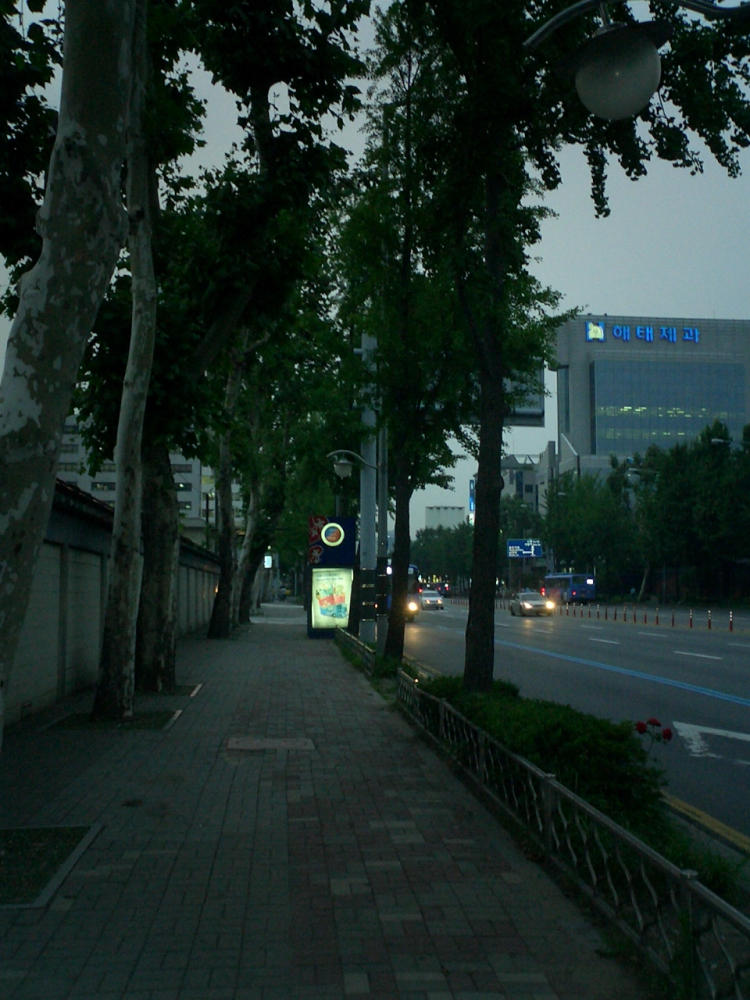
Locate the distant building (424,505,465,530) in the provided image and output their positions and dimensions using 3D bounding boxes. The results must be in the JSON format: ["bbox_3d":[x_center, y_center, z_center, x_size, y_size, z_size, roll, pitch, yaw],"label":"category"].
[{"bbox_3d":[27.952,19.037,429.895,16.000,36.000,15.000,0,-5,0],"label":"distant building"}]

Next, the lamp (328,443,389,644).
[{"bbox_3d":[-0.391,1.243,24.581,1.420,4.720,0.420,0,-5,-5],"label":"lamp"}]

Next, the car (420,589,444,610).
[{"bbox_3d":[4.460,7.838,83.638,1.780,1.480,4.400,0,-5,-3],"label":"car"}]

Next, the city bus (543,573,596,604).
[{"bbox_3d":[20.746,9.539,114.604,2.500,3.200,11.000,0,-5,-6],"label":"city bus"}]

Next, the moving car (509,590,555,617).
[{"bbox_3d":[9.588,6.368,65.699,1.800,1.450,4.500,0,-5,-4],"label":"moving car"}]

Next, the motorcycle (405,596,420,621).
[{"bbox_3d":[1.982,5.649,56.226,0.800,1.380,2.000,0,-5,-5],"label":"motorcycle"}]

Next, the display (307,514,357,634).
[{"bbox_3d":[-1.331,2.348,32.718,1.500,3.720,0.700,0,-5,-3],"label":"display"}]

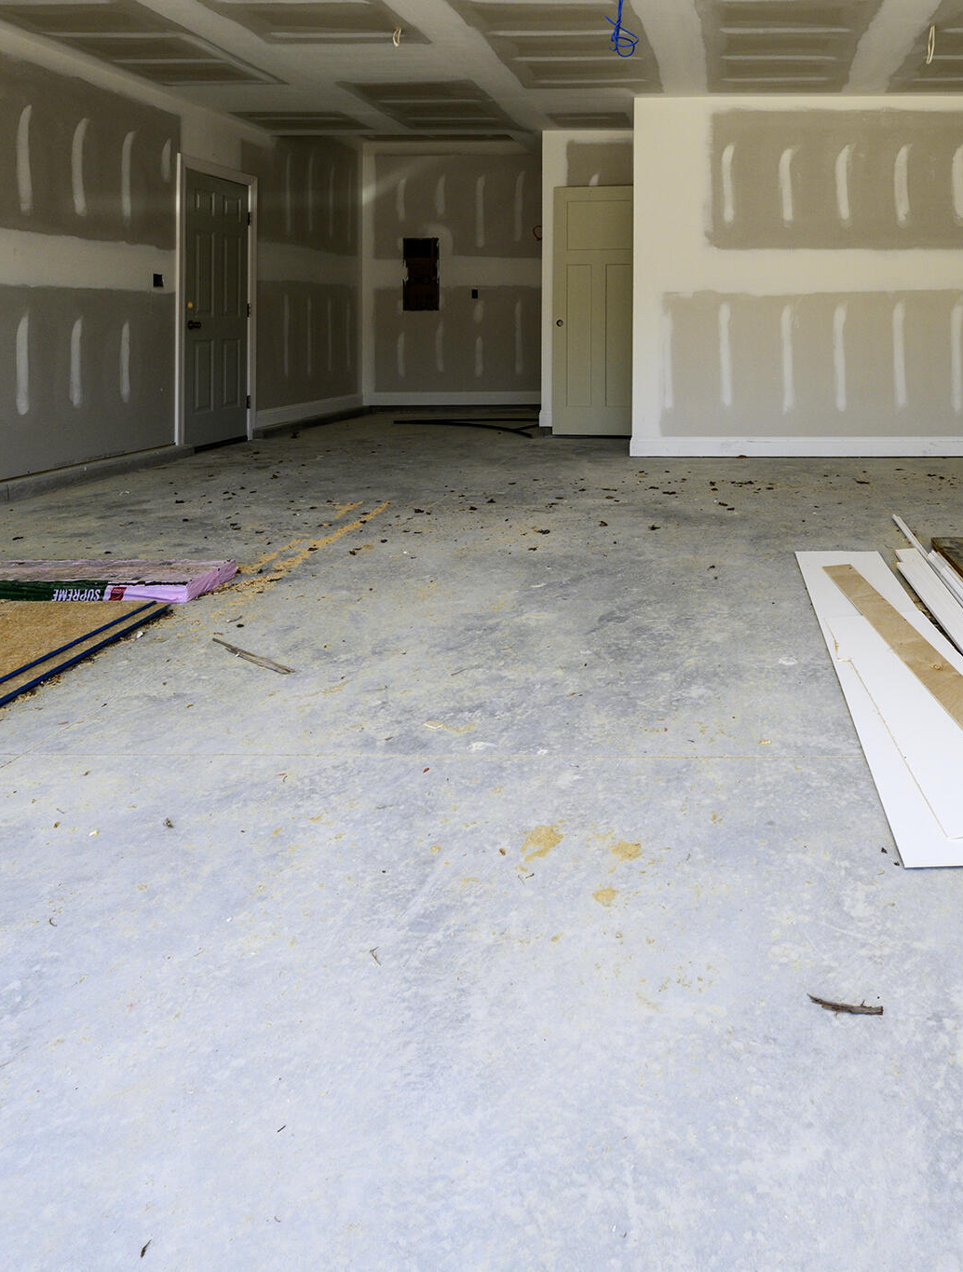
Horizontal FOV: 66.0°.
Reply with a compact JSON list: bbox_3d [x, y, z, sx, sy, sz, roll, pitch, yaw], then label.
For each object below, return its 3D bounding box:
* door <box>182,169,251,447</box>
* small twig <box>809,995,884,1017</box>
[{"bbox_3d":[-2.110,-2.619,5.950,0.050,2.030,0.830,4,15,16],"label":"door"},{"bbox_3d":[0.552,0.558,1.120,0.109,0.013,0.023,4,14,14],"label":"small twig"}]

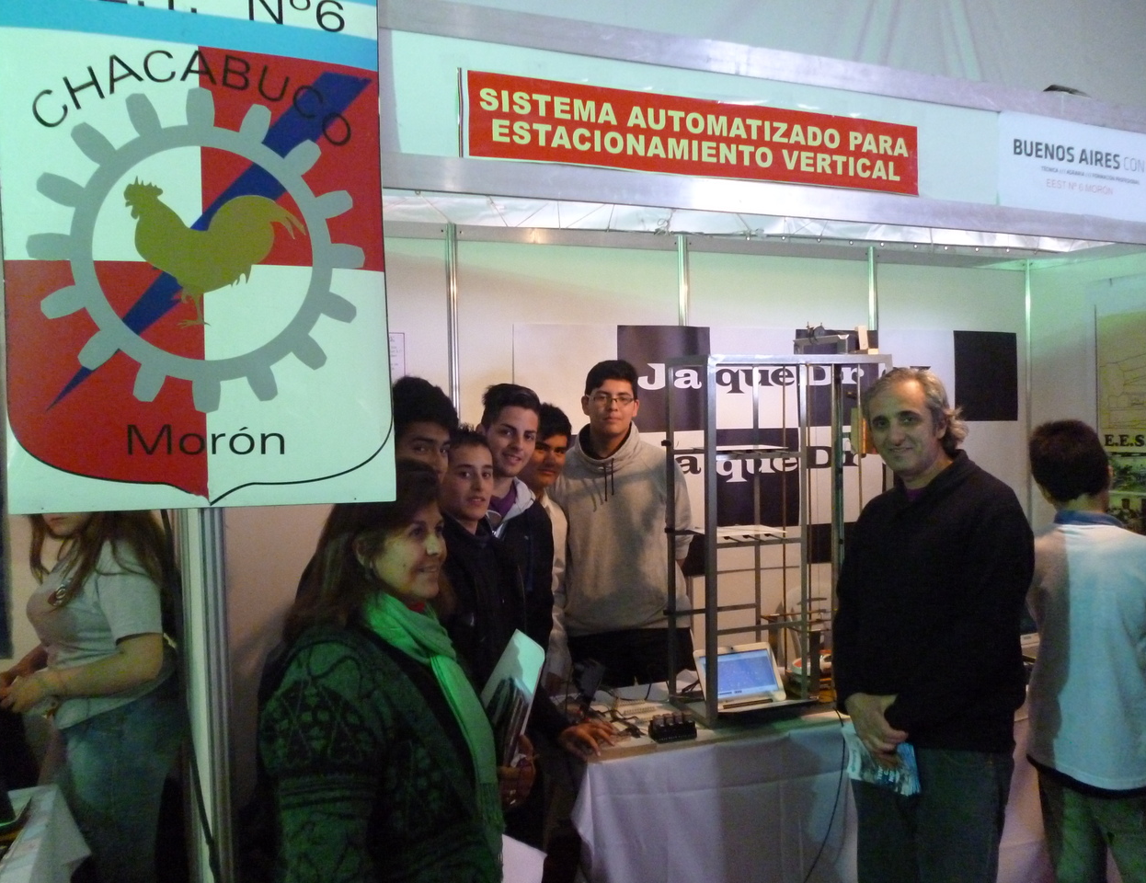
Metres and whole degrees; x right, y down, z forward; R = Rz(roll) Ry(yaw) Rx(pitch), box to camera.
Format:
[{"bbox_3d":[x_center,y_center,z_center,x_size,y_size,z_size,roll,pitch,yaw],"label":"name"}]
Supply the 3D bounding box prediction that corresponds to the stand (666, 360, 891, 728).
[{"bbox_3d":[0.645,0.269,2.941,0.655,1.057,0.253,-2,2,-23],"label":"stand"}]

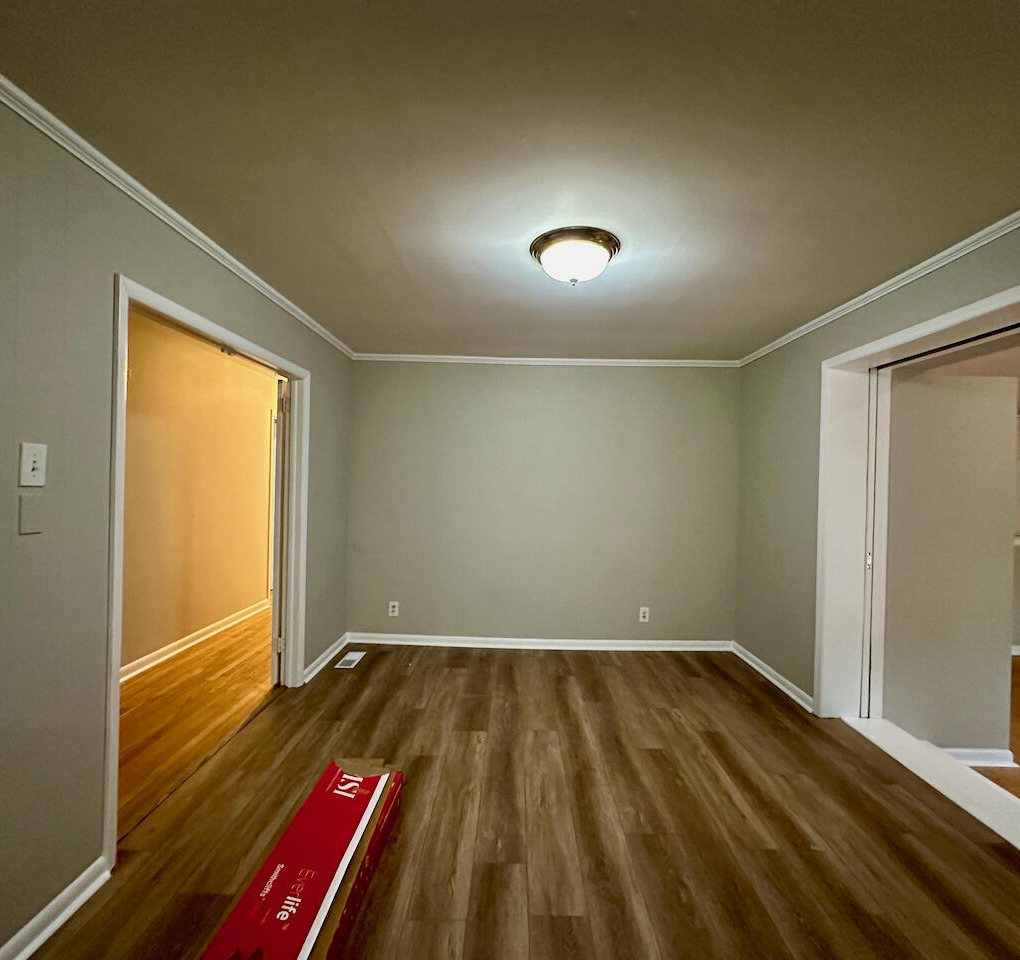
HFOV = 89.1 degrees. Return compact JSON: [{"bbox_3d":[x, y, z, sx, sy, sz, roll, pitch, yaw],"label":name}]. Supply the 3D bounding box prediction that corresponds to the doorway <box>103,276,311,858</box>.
[{"bbox_3d":[-1.441,0.333,2.639,0.140,2.102,1.678,1,0,1],"label":"doorway"}]

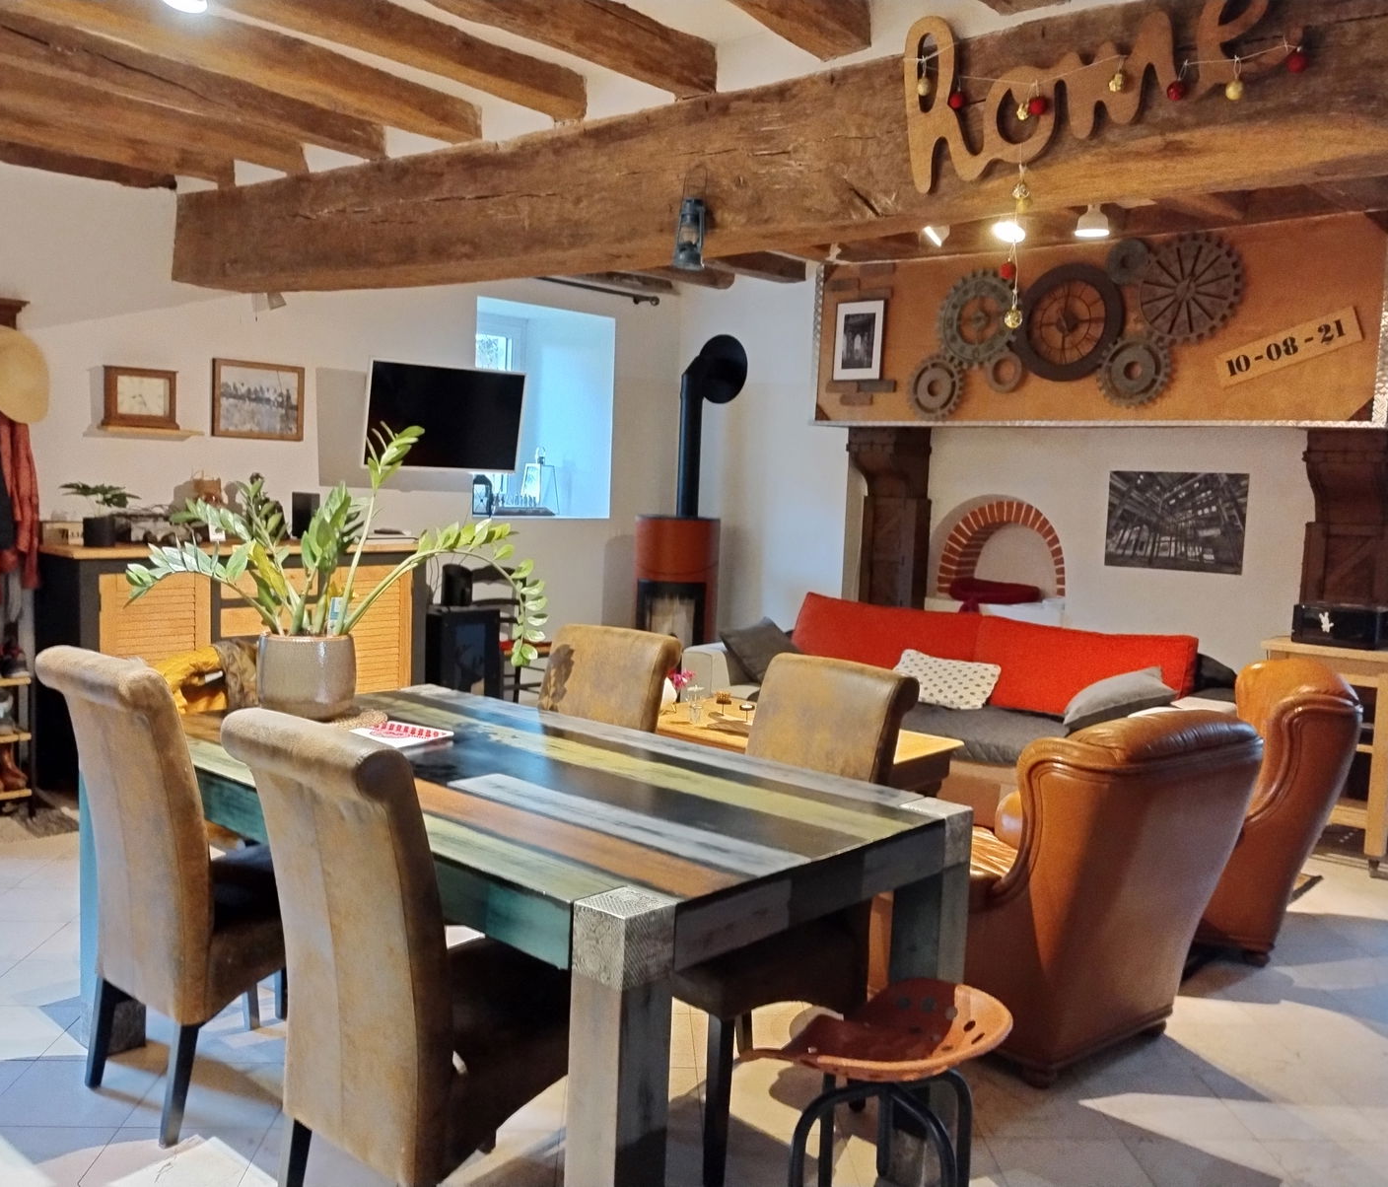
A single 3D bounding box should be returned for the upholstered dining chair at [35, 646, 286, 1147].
[{"bbox_3d":[-1.075,0.613,2.818,0.440,1.000,0.580,7,6,42],"label":"upholstered dining chair"}]

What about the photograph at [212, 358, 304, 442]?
[{"bbox_3d":[-2.159,-0.957,6.371,0.030,0.372,0.478,7,7,42],"label":"photograph"}]

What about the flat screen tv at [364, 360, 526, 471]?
[{"bbox_3d":[-1.317,-0.927,6.770,0.953,0.552,0.055,-2,16,-44],"label":"flat screen tv"}]

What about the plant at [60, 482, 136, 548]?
[{"bbox_3d":[-2.593,-0.341,5.560,0.305,0.280,0.305,7,7,42],"label":"plant"}]

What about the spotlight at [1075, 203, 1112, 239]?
[{"bbox_3d":[1.281,-1.201,4.100,0.107,0.125,0.107,6,6,37],"label":"spotlight"}]

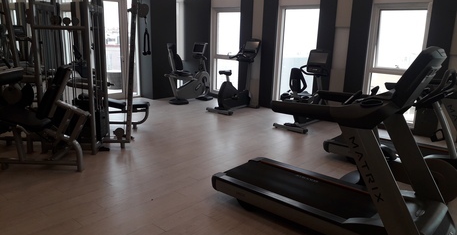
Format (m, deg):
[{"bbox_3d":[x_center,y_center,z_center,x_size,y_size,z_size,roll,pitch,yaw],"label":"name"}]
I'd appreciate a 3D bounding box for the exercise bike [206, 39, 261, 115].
[{"bbox_3d":[0.171,-0.886,7.508,0.630,1.500,1.230,12,17,37],"label":"exercise bike"}]

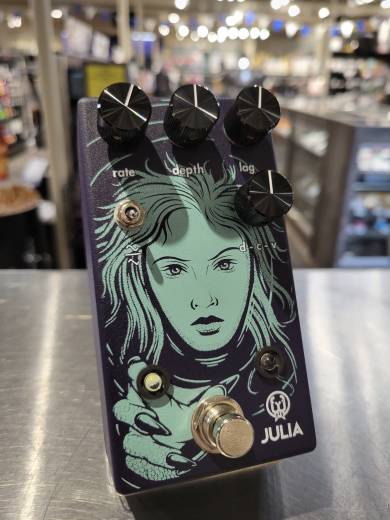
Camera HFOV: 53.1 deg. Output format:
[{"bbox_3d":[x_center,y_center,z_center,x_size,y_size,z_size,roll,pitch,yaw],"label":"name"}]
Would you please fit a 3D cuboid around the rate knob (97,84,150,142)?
[{"bbox_3d":[-0.021,-0.043,0.117,0.015,0.015,0.011,17,-12,-11],"label":"rate knob"}]

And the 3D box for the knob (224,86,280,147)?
[{"bbox_3d":[0.019,-0.047,0.127,0.015,0.015,0.011,5,-10,-13],"label":"knob"}]

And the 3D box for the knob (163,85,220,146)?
[{"bbox_3d":[-0.001,-0.045,0.122,0.015,0.015,0.011,0,-9,-14],"label":"knob"}]

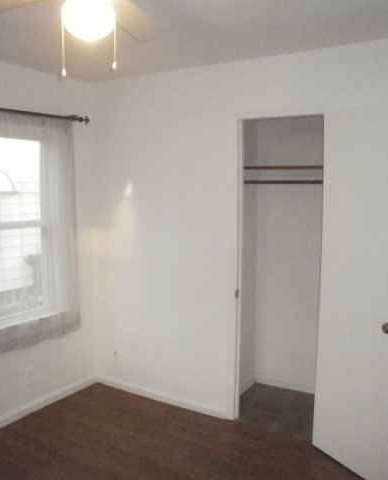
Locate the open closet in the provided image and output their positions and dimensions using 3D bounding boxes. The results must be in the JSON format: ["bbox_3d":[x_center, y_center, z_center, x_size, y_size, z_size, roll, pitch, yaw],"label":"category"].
[{"bbox_3d":[0.688,0.228,3.358,0.580,2.057,0.630,4,7,32],"label":"open closet"}]

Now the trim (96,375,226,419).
[{"bbox_3d":[-0.298,1.189,3.703,1.231,0.073,0.020,4,7,32],"label":"trim"}]

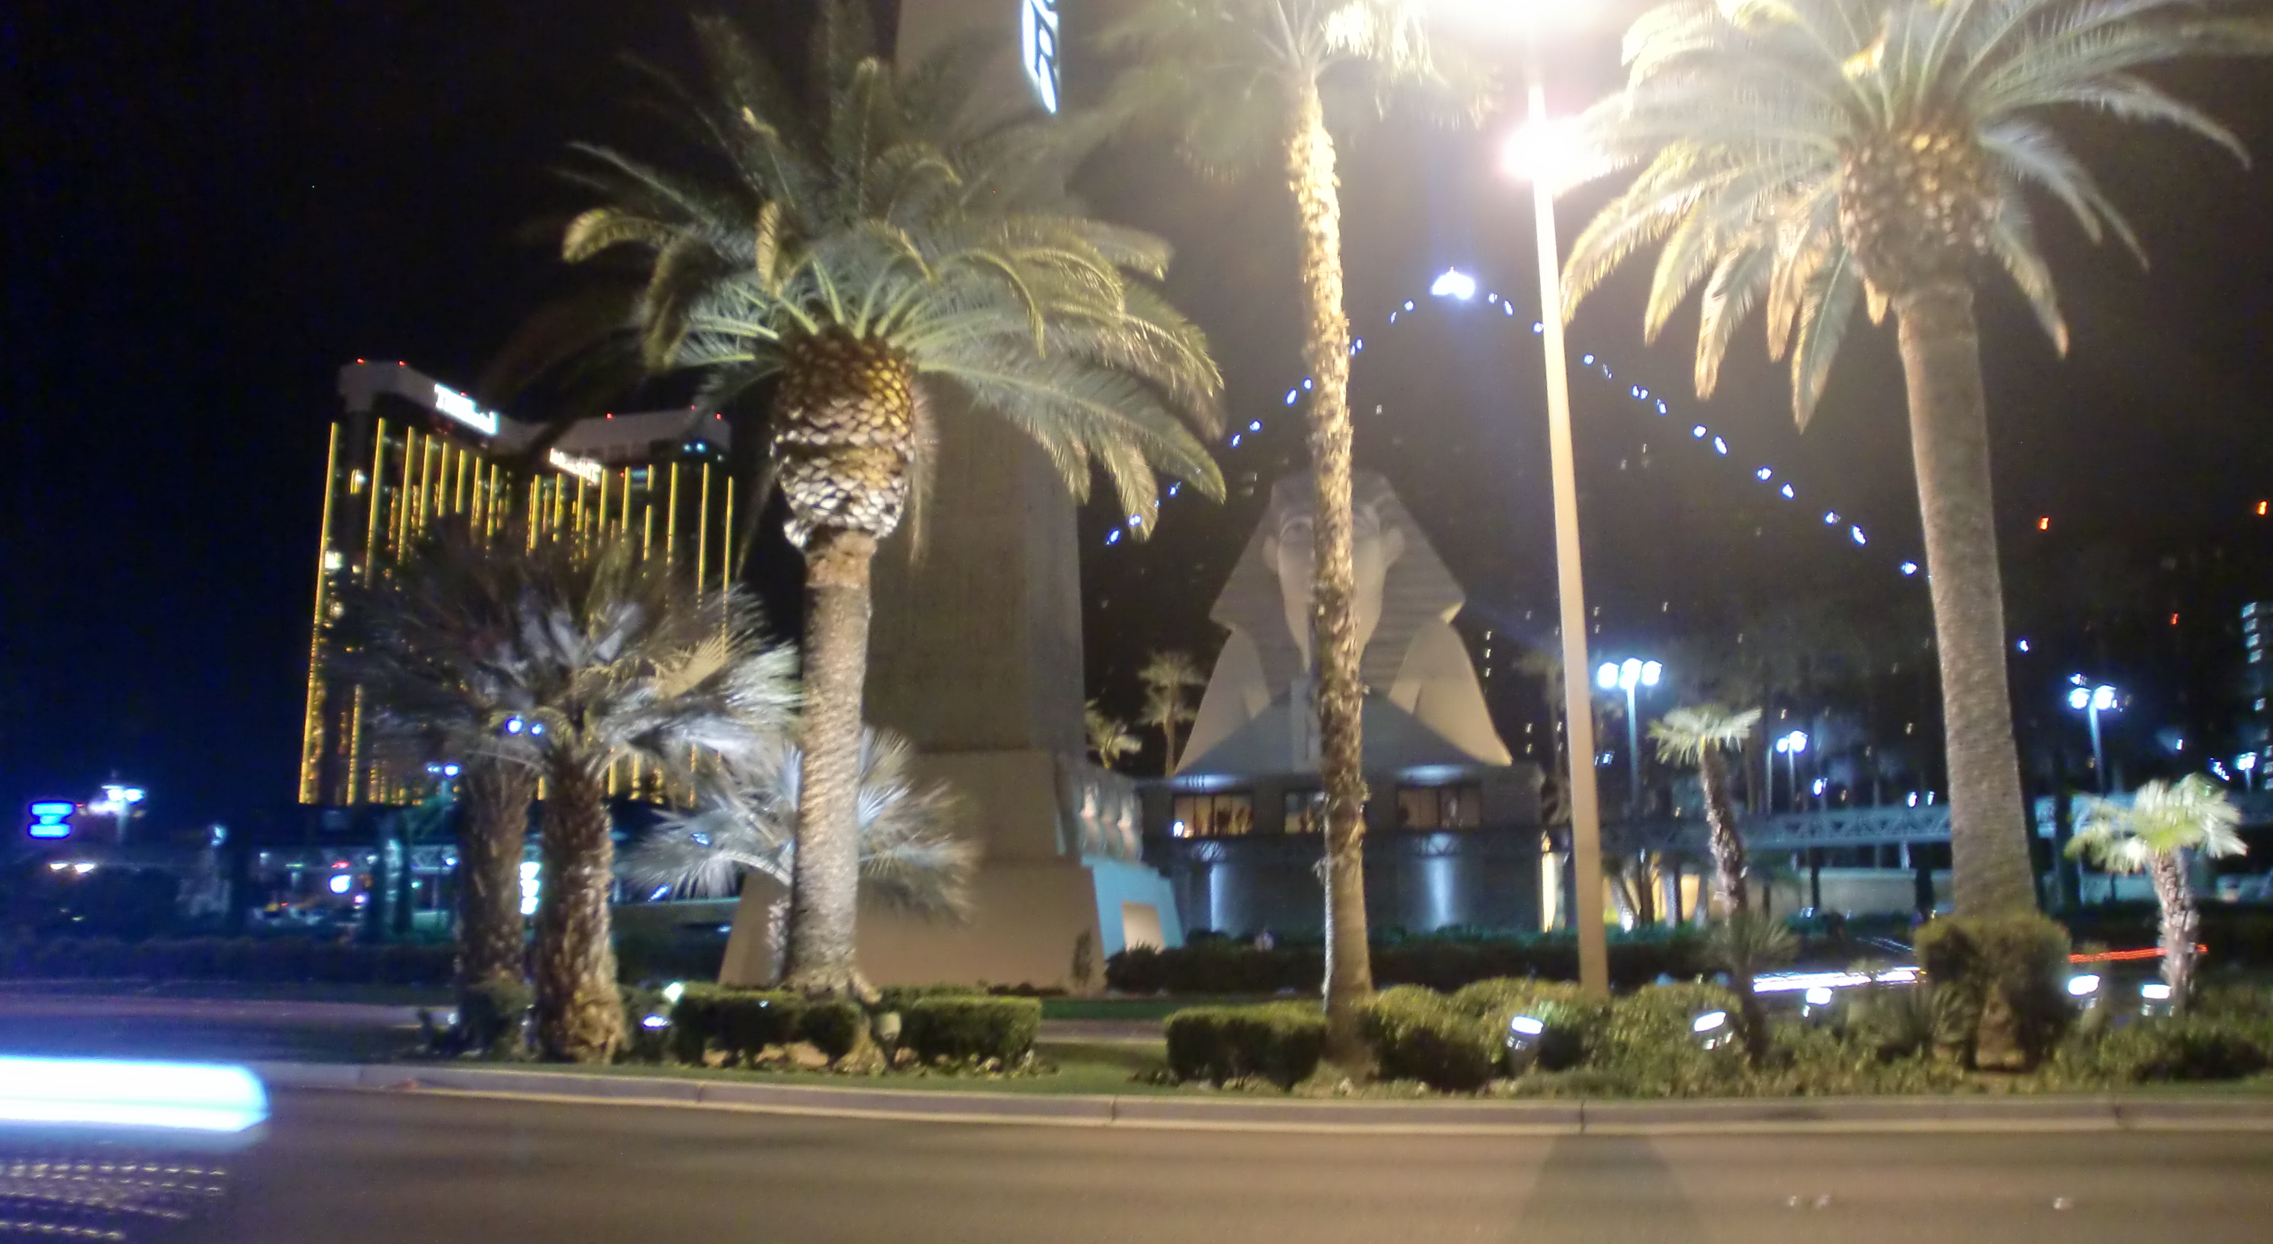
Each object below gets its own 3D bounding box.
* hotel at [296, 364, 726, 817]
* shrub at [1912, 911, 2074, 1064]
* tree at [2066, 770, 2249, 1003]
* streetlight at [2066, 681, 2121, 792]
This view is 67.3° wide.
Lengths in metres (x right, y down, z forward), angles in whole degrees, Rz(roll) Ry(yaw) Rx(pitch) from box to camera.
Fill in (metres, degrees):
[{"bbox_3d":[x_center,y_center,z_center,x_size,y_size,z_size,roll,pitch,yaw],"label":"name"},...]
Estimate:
[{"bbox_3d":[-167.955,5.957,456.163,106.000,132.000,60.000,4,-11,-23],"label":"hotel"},{"bbox_3d":[7.023,2.997,13.878,1.250,1.200,1.200,-3,-11,14],"label":"shrub"},{"bbox_3d":[9.083,2.565,14.970,1.500,2.410,1.500,-3,-11,14],"label":"tree"},{"bbox_3d":[47.625,9.914,84.322,2.400,14.110,2.040,-2,-11,8],"label":"streetlight"}]

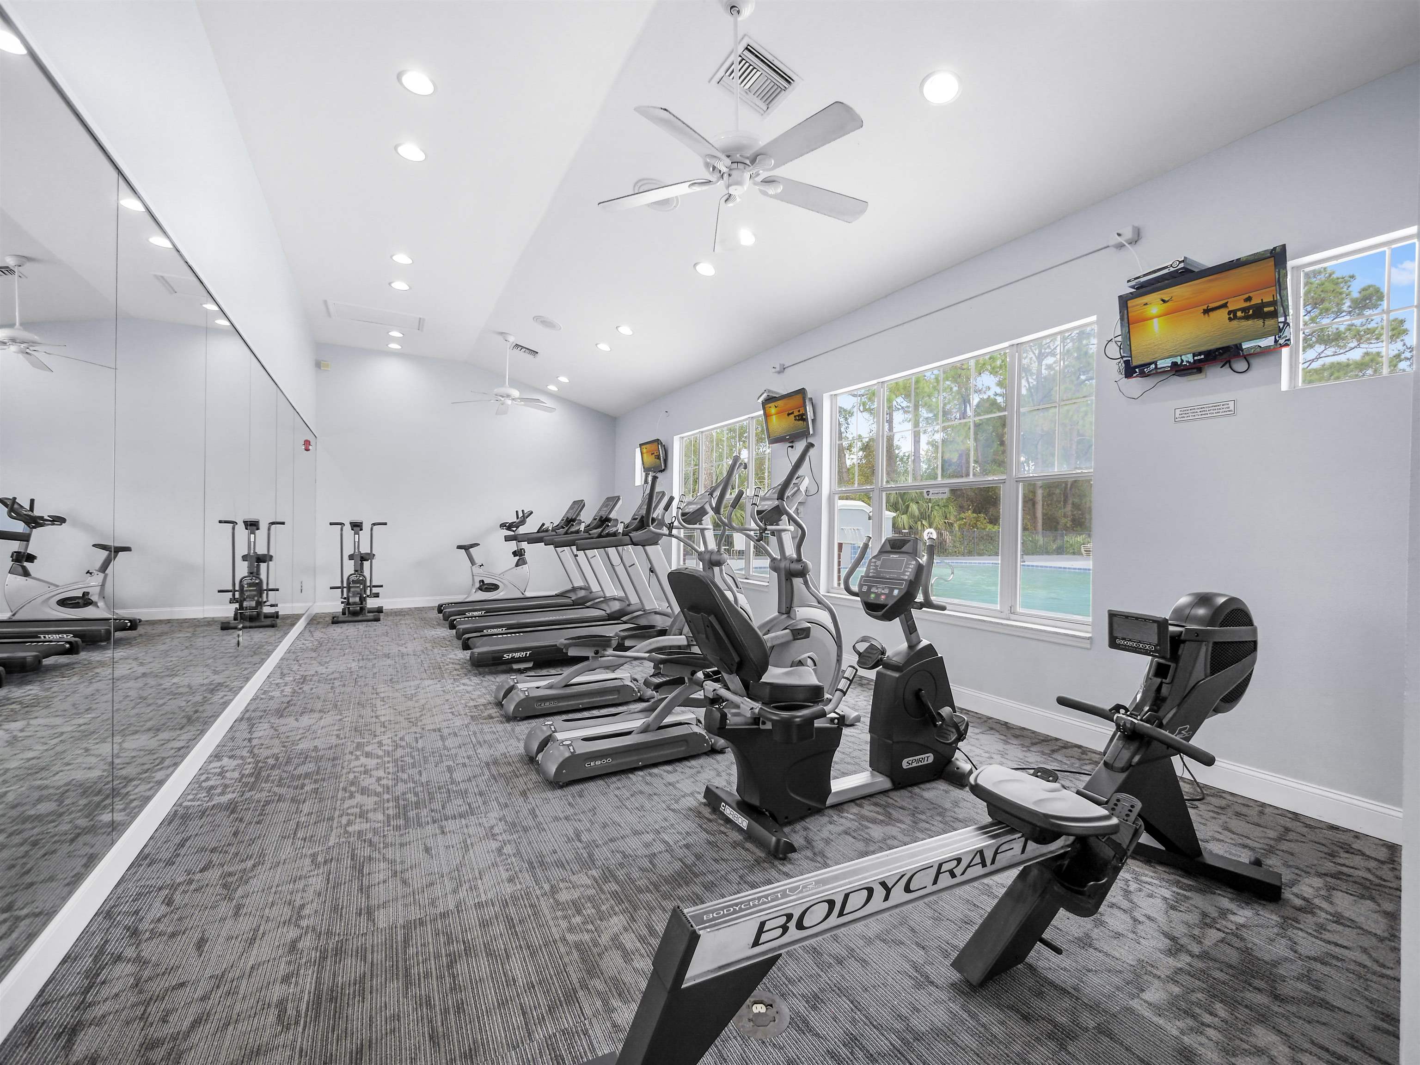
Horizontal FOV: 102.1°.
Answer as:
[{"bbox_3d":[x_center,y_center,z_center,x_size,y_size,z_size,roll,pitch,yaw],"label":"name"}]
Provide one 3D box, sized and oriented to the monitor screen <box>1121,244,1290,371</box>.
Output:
[{"bbox_3d":[2.437,-1.056,2.845,0.100,0.440,0.660,-12,7,-28],"label":"monitor screen"}]

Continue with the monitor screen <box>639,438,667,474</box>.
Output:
[{"bbox_3d":[-0.820,-1.119,8.489,0.100,0.440,0.660,-12,7,-30],"label":"monitor screen"}]

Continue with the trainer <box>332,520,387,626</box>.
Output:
[{"bbox_3d":[-4.512,0.476,7.370,0.645,1.265,1.116,1,0,-22],"label":"trainer"}]

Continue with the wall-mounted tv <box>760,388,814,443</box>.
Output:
[{"bbox_3d":[0.790,-1.143,5.701,0.100,0.440,0.660,-12,7,-29],"label":"wall-mounted tv"}]

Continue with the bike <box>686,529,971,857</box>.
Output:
[{"bbox_3d":[0.532,0.611,2.659,1.624,1.240,0.707,1,0,-30],"label":"bike"}]

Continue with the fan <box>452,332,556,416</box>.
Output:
[{"bbox_3d":[-2.501,-1.989,7.112,1.280,0.893,1.280,1,0,-30],"label":"fan"}]

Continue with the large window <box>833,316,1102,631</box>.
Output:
[{"bbox_3d":[1.696,-0.359,4.365,0.110,1.823,2.282,1,0,-30],"label":"large window"}]

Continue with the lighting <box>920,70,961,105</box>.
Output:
[{"bbox_3d":[1.127,-2.171,2.797,0.190,0.030,0.190,10,-5,1],"label":"lighting"}]

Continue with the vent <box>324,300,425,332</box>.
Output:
[{"bbox_3d":[-3.890,-2.503,6.716,0.967,0.040,0.564,1,0,-30],"label":"vent"}]

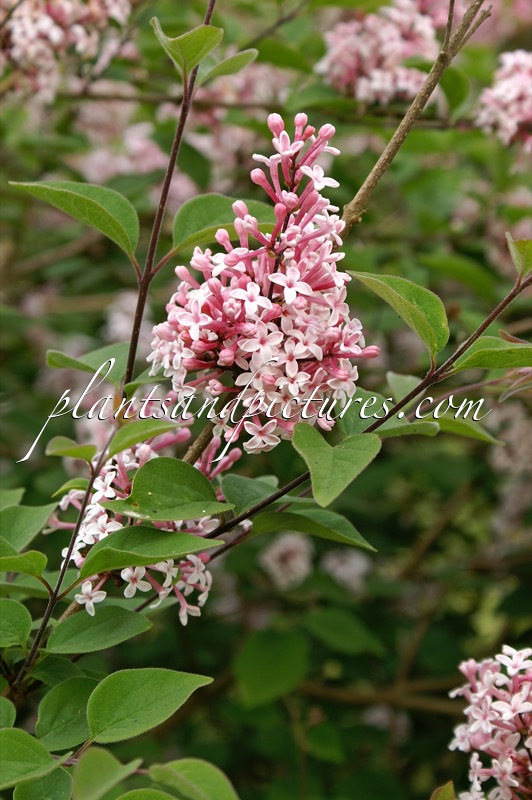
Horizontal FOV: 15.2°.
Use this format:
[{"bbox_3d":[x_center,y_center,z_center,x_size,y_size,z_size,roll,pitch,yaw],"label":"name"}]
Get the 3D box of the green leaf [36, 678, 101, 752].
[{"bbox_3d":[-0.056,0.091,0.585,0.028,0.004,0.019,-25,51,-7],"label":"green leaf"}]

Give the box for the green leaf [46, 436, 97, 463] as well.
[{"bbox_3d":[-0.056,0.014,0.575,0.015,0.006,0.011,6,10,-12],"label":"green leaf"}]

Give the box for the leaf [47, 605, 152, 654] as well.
[{"bbox_3d":[-0.049,0.067,0.585,0.032,0.004,0.016,-14,41,-10],"label":"leaf"}]

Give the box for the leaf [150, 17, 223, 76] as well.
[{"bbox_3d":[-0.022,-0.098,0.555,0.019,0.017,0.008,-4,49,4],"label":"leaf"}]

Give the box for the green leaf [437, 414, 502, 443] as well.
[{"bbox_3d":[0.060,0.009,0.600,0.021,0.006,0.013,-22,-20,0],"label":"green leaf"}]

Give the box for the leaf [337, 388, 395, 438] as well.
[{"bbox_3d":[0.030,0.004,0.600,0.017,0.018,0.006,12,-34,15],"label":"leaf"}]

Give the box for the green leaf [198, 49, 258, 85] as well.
[{"bbox_3d":[-0.011,-0.100,0.600,0.020,0.004,0.011,-30,11,-12],"label":"green leaf"}]

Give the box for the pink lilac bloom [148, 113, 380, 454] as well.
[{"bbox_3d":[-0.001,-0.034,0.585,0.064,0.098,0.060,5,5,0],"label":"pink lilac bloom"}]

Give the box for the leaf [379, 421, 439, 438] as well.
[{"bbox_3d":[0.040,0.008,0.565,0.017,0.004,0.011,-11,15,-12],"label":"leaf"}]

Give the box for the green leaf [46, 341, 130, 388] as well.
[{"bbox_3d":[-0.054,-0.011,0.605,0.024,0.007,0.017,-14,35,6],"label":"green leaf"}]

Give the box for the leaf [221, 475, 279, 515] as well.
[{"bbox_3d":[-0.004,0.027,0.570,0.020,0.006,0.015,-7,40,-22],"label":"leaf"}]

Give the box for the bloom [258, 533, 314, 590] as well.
[{"bbox_3d":[0.012,0.093,1.150,0.032,0.033,0.032,0,7,0],"label":"bloom"}]

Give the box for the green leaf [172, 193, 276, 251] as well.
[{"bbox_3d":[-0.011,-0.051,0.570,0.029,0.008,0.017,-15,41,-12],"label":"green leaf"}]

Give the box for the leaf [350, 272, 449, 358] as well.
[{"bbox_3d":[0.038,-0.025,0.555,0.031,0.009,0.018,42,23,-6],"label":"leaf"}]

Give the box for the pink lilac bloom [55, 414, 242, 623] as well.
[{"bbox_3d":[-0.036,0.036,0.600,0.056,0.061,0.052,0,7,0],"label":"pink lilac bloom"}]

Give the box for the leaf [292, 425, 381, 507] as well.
[{"bbox_3d":[0.020,0.019,0.575,0.025,0.007,0.029,3,35,4],"label":"leaf"}]

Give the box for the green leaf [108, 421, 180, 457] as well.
[{"bbox_3d":[-0.037,0.012,0.600,0.023,0.005,0.013,-25,16,18],"label":"green leaf"}]

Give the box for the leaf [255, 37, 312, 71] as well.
[{"bbox_3d":[0.007,-0.139,0.800,0.022,0.007,0.014,22,39,12],"label":"leaf"}]

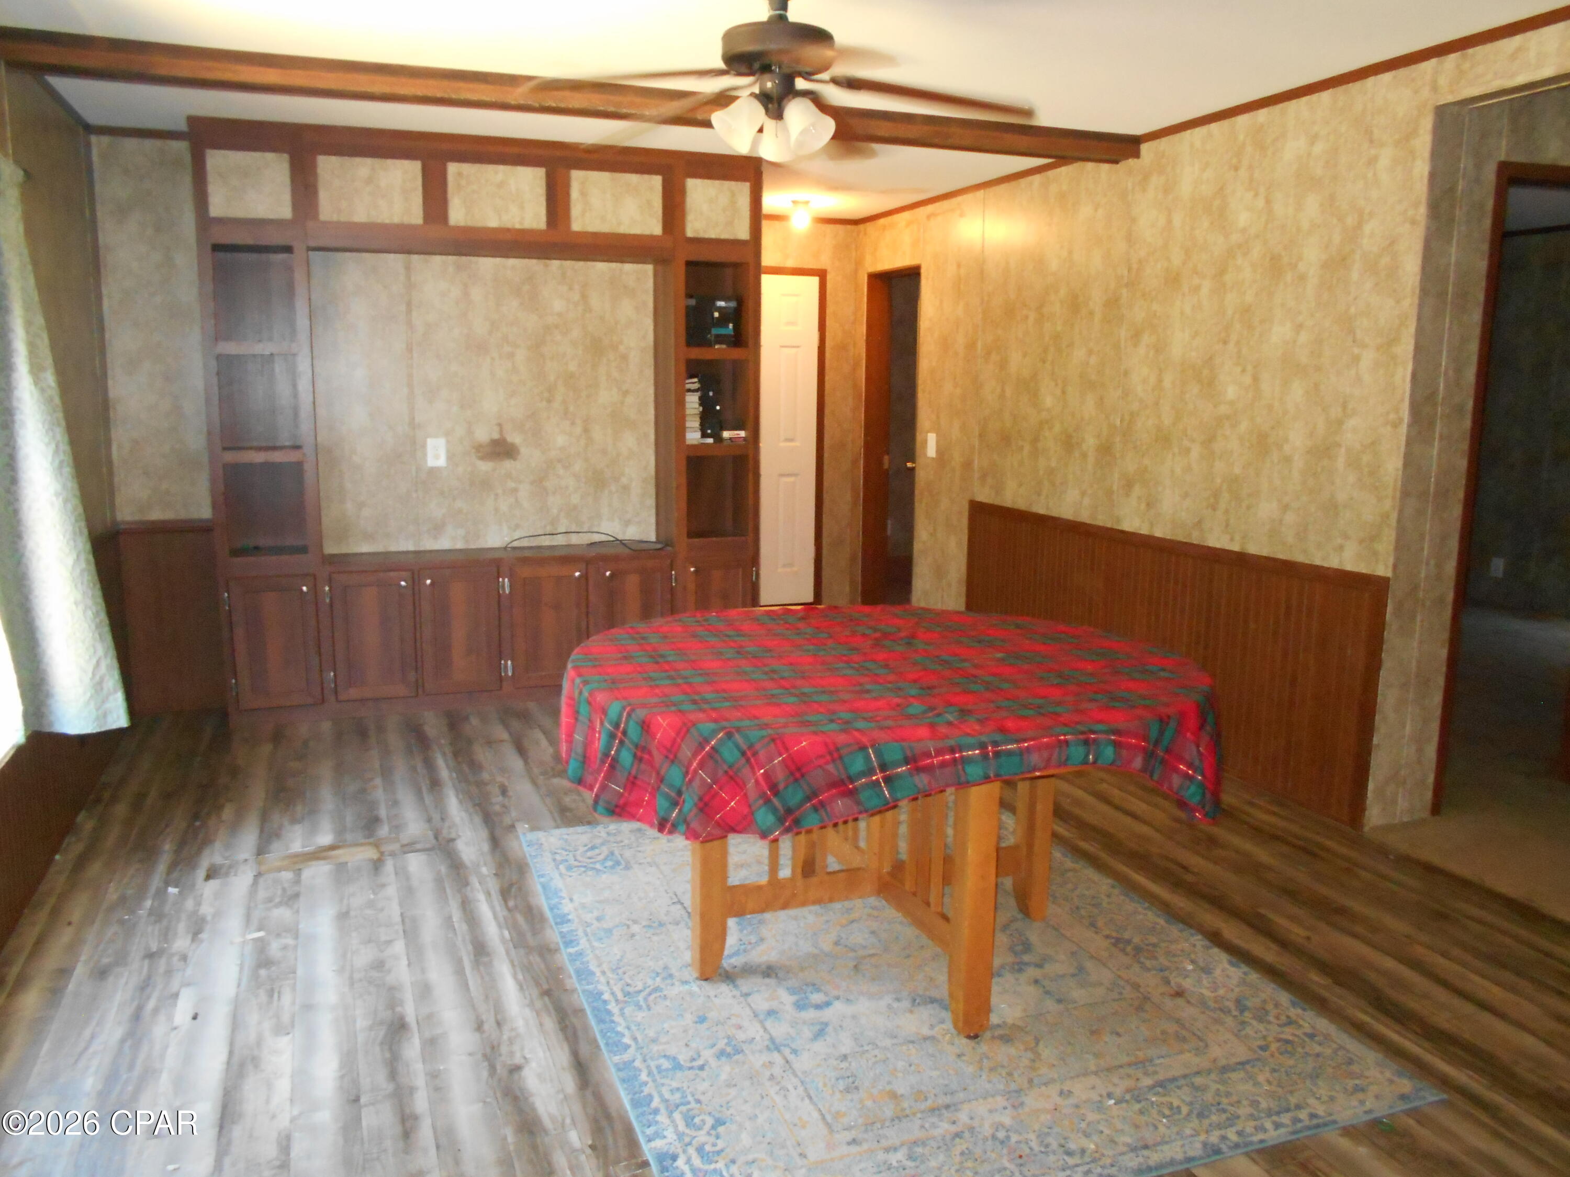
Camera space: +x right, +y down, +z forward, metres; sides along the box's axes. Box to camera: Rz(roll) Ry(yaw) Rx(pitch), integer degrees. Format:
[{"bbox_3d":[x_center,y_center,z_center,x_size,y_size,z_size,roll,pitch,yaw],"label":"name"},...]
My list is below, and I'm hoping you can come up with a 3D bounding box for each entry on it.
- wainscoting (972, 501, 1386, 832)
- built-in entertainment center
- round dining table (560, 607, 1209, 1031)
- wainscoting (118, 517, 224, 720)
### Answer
[{"bbox_3d":[1.465,0.168,5.074,0.045,0.848,2.675,-3,11,-21],"label":"wainscoting"},{"bbox_3d":[-1.281,-0.721,5.355,2.390,2.461,0.323,-3,11,-21],"label":"built-in entertainment center"},{"bbox_3d":[0.237,0.556,3.032,1.552,0.767,1.552,0,10,0],"label":"round dining table"},{"bbox_3d":[-2.642,0.127,5.132,0.410,0.845,0.045,-3,11,-21],"label":"wainscoting"}]

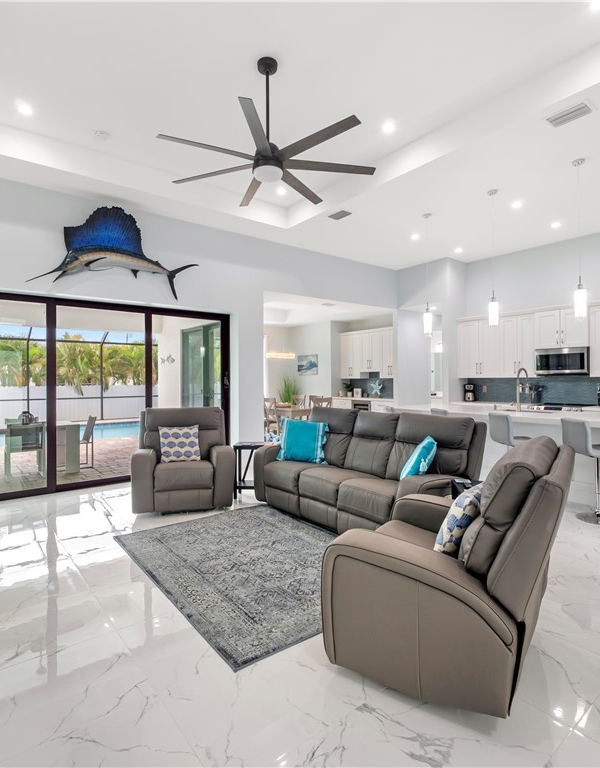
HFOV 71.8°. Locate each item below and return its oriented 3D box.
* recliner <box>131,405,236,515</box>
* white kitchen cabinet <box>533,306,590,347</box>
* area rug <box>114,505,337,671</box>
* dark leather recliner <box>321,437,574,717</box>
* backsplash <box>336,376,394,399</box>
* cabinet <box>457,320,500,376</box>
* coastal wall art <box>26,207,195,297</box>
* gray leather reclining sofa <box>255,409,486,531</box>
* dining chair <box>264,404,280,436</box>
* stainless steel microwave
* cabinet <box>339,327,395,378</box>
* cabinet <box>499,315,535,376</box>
[{"bbox_3d":[-1.293,0.800,4.707,1.020,1.030,0.980,0,1,-13],"label":"recliner"},{"bbox_3d":[4.346,-0.899,6.774,0.330,0.620,0.800,-1,1,-37],"label":"white kitchen cabinet"},{"bbox_3d":[-0.343,1.336,3.268,1.550,0.012,2.160,-1,1,-37],"label":"area rug"},{"bbox_3d":[0.806,0.830,2.161,1.000,1.040,1.010,0,1,31],"label":"dark leather recliner"},{"bbox_3d":[1.889,0.097,10.116,0.020,0.460,1.850,-1,1,-37],"label":"backsplash"},{"bbox_3d":[3.498,-0.664,7.922,0.330,1.090,0.810,-1,1,-37],"label":"cabinet"},{"bbox_3d":[-2.232,-1.714,5.251,2.040,1.090,0.260,-1,1,-38],"label":"coastal wall art"},{"bbox_3d":[0.554,0.800,4.093,1.010,1.020,2.150,-1,1,-38],"label":"gray leather reclining sofa"},{"bbox_3d":[-0.391,0.795,8.599,0.520,0.960,0.460,-1,1,-38],"label":"dining chair"},{"bbox_3d":[4.246,-0.340,6.617,0.400,0.420,0.755,-1,1,-38],"label":"stainless steel microwave"},{"bbox_3d":[1.765,-0.696,9.992,0.330,1.130,1.930,-1,1,-37],"label":"cabinet"},{"bbox_3d":[3.912,-0.659,7.364,0.330,1.090,0.600,-1,1,-37],"label":"cabinet"}]

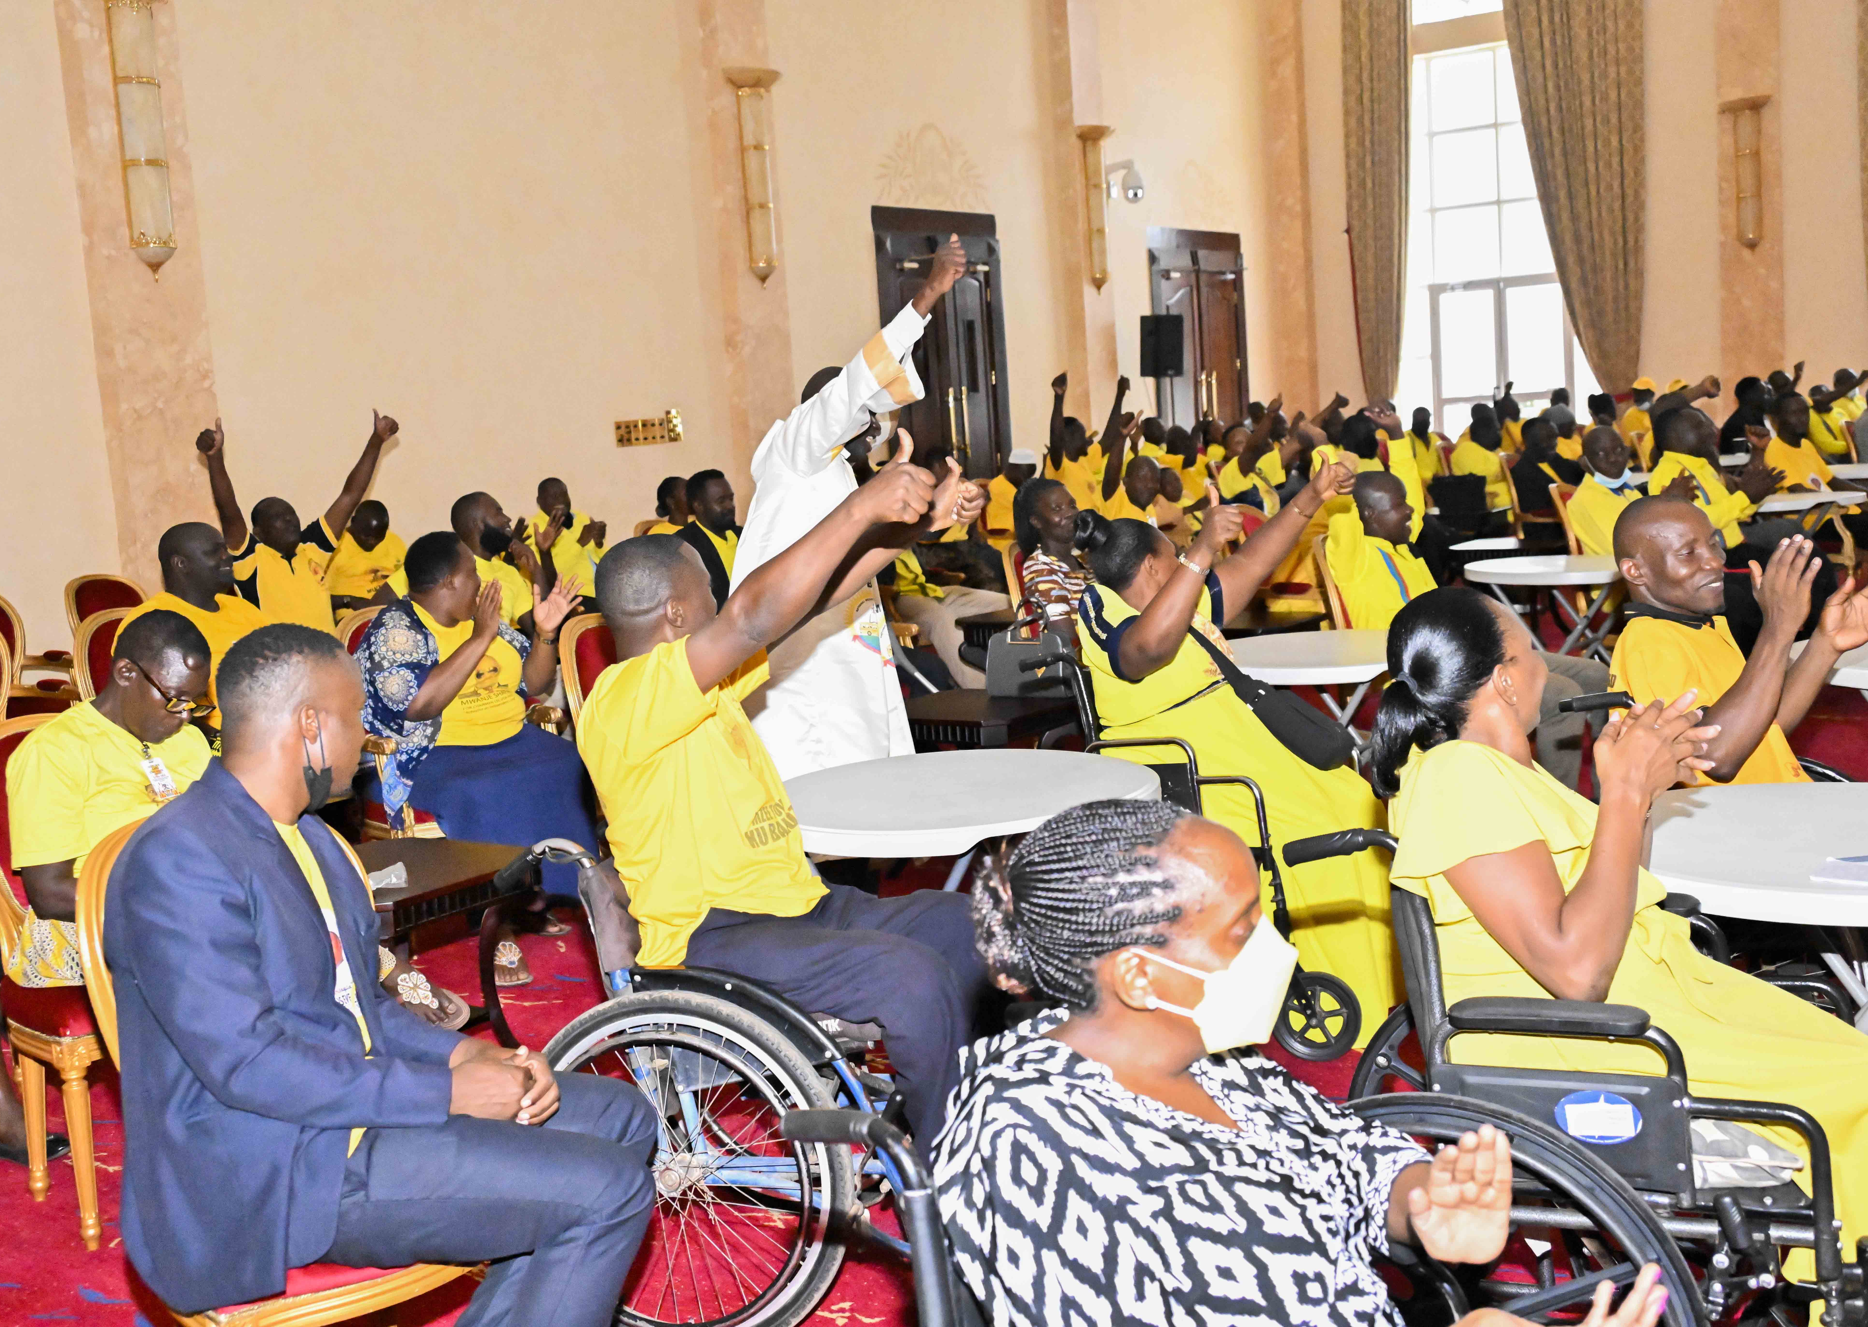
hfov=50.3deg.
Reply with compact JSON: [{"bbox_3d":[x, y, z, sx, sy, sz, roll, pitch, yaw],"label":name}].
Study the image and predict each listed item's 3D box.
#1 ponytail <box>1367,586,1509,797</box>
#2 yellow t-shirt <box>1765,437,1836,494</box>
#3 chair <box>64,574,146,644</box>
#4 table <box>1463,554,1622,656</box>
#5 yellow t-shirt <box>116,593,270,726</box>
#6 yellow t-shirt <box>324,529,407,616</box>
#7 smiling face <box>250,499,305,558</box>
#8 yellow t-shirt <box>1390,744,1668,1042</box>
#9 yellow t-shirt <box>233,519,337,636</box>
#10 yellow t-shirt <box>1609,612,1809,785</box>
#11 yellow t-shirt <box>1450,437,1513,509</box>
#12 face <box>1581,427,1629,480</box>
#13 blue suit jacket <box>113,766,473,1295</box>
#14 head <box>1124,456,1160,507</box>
[{"bbox_3d":[0.751,0.042,2.970,0.230,0.290,0.180,-9,9,-30],"label":"ponytail"},{"bbox_3d":[4.447,-0.908,10.100,0.440,0.500,0.300,-8,8,-30],"label":"yellow t-shirt"},{"bbox_3d":[-3.571,0.111,8.900,0.580,1.020,0.540,0,8,32],"label":"chair"},{"bbox_3d":[2.487,-0.019,7.716,0.800,0.740,0.800,0,8,32],"label":"table"},{"bbox_3d":[-2.420,0.020,6.500,0.310,0.540,0.490,1,9,37],"label":"yellow t-shirt"},{"bbox_3d":[-2.542,-0.331,8.900,0.280,0.520,0.430,3,10,44],"label":"yellow t-shirt"},{"bbox_3d":[-2.627,-0.544,7.950,0.200,0.235,0.165,2,10,39],"label":"smiling face"},{"bbox_3d":[0.803,0.304,2.700,0.340,0.410,0.430,-2,7,16],"label":"yellow t-shirt"},{"bbox_3d":[-2.371,-0.215,7.250,0.460,0.580,0.280,-10,10,-39],"label":"yellow t-shirt"},{"bbox_3d":[1.512,0.144,3.850,0.360,0.540,0.480,1,10,35],"label":"yellow t-shirt"},{"bbox_3d":[3.268,-1.040,11.900,0.300,0.580,0.460,-5,7,-5],"label":"yellow t-shirt"},{"bbox_3d":[2.967,-0.929,8.800,0.160,0.220,0.160,-6,7,-14],"label":"face"},{"bbox_3d":[-0.842,0.443,2.550,0.450,0.650,0.490,-2,7,12],"label":"blue suit jacket"},{"bbox_3d":[0.887,-0.771,8.500,0.160,0.240,0.200,-7,8,-21],"label":"head"}]

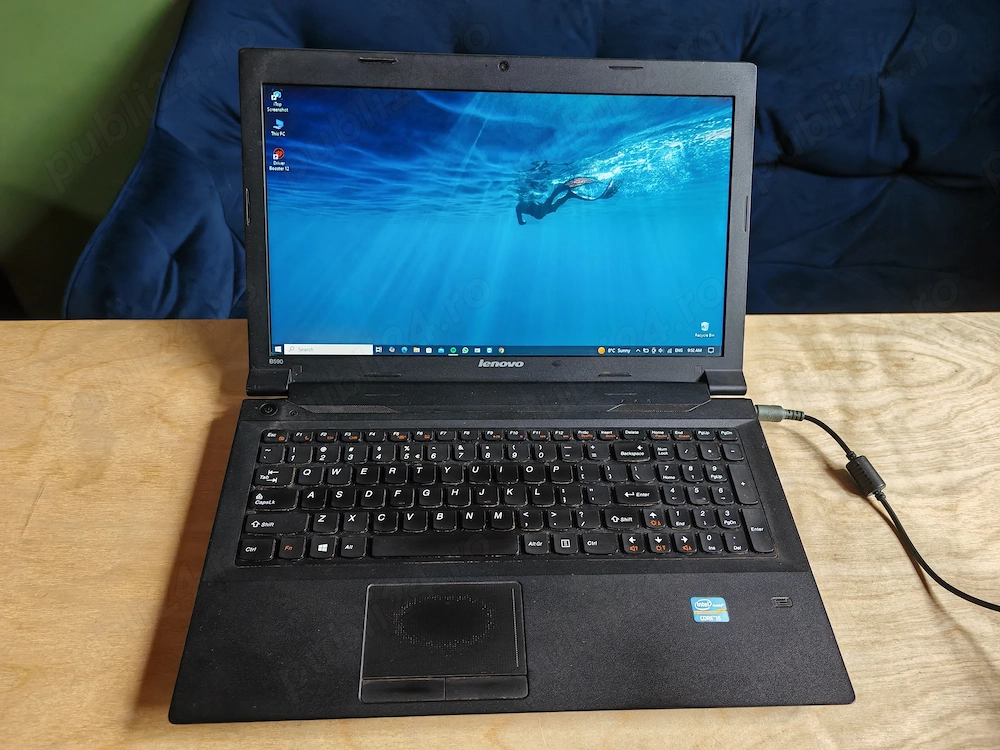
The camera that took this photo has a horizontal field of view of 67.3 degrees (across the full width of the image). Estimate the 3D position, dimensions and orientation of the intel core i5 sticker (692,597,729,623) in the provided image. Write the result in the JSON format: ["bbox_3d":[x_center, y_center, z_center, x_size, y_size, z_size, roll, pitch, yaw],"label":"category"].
[{"bbox_3d":[0.128,0.143,0.456,0.021,0.001,0.016,1,48,-3],"label":"intel core i5 sticker"}]

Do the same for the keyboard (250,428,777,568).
[{"bbox_3d":[0.005,0.078,0.506,0.339,0.007,0.101,0,48,-4],"label":"keyboard"}]

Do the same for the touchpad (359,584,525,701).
[{"bbox_3d":[-0.032,0.153,0.435,0.094,0.003,0.070,0,48,-4],"label":"touchpad"}]

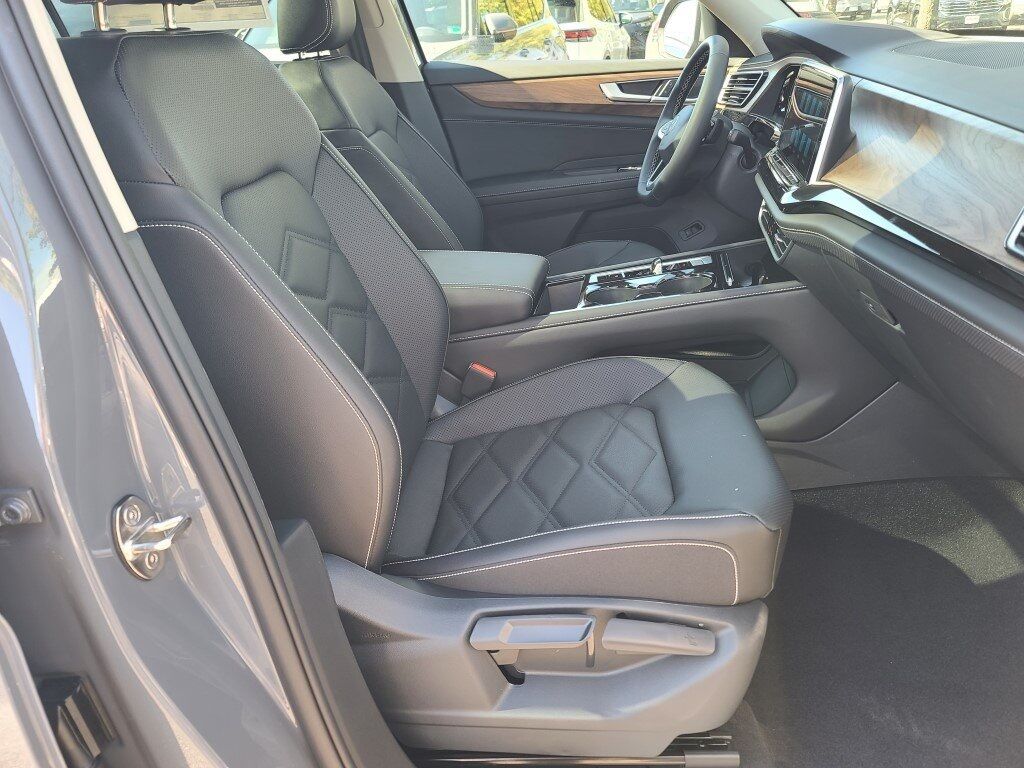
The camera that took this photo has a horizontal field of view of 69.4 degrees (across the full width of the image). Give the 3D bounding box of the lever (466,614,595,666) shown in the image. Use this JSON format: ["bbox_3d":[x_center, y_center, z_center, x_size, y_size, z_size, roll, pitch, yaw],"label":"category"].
[{"bbox_3d":[0.028,0.335,0.970,0.158,0.045,0.042,-2,29,5],"label":"lever"}]

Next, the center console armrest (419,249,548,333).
[{"bbox_3d":[-0.093,-0.188,1.442,0.330,0.090,0.215,2,29,3],"label":"center console armrest"}]

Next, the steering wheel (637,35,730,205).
[{"bbox_3d":[0.396,-0.568,1.639,0.090,0.372,0.372,21,28,-8],"label":"steering wheel"}]

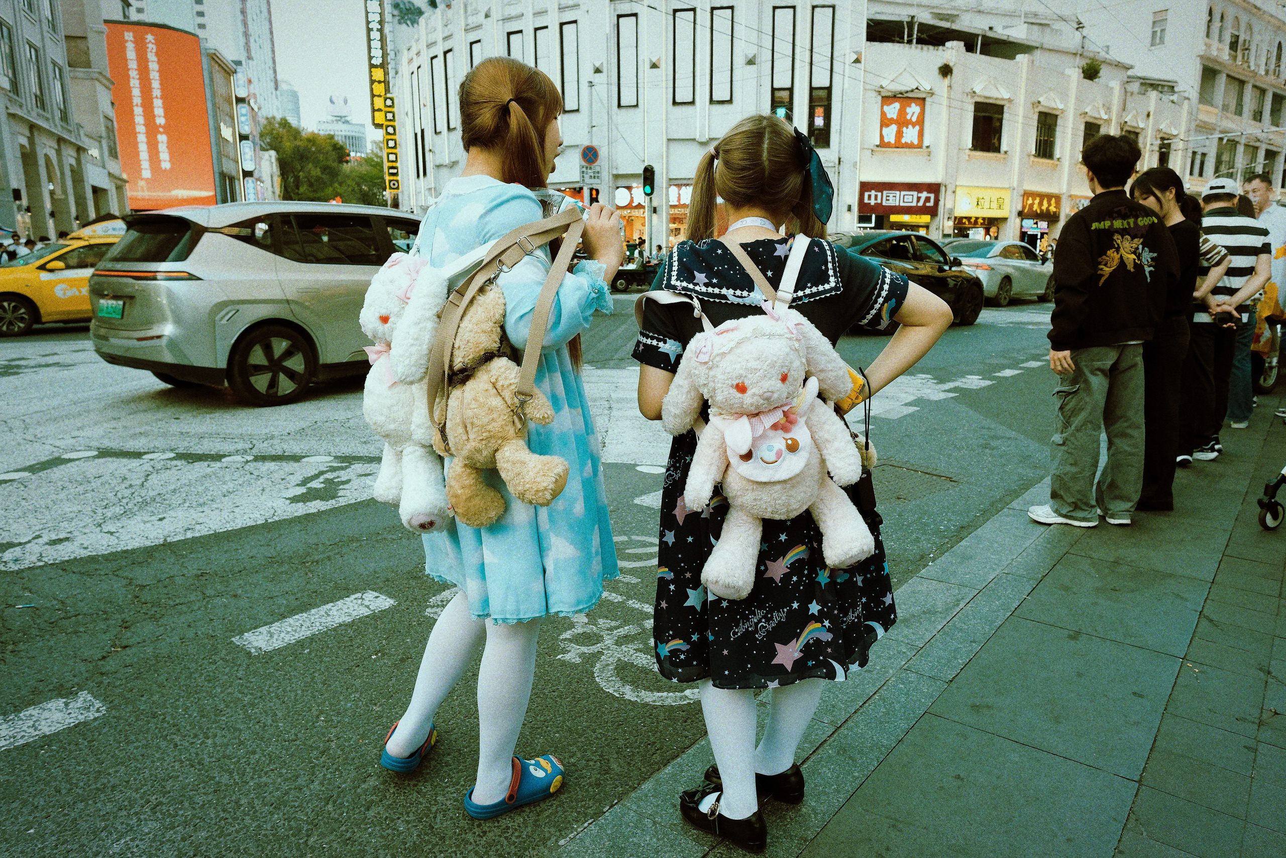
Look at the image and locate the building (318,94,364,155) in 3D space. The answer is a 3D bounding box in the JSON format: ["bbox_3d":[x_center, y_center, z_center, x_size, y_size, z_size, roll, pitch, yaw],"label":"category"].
[{"bbox_3d":[-94.415,-79.005,269.437,15.000,48.000,14.000,-5,13,-20],"label":"building"}]

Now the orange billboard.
[{"bbox_3d":[-32.407,-20.440,56.990,7.000,12.000,0.800,-9,15,-36],"label":"orange billboard"}]

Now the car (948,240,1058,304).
[{"bbox_3d":[8.364,-3.794,20.639,1.840,1.460,4.750,11,16,43],"label":"car"}]

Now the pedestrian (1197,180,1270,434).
[{"bbox_3d":[3.646,-0.697,5.395,0.500,1.680,0.380,6,13,27],"label":"pedestrian"}]

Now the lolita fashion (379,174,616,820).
[{"bbox_3d":[-0.344,0.152,2.044,0.500,1.430,0.460,-11,16,-41],"label":"lolita fashion"}]

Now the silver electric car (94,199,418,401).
[{"bbox_3d":[-2.906,-1.370,8.806,1.880,1.670,4.550,11,16,43],"label":"silver electric car"}]

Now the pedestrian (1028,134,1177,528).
[{"bbox_3d":[2.098,-0.435,3.987,0.580,1.760,0.400,2,12,12],"label":"pedestrian"}]

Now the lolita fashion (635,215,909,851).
[{"bbox_3d":[0.241,0.232,1.939,0.520,1.310,0.420,-2,12,-10],"label":"lolita fashion"}]

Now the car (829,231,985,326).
[{"bbox_3d":[4.168,-2.620,14.855,4.720,1.570,1.900,-11,16,-43],"label":"car"}]

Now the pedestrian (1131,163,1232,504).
[{"bbox_3d":[2.598,-0.421,4.226,0.400,1.630,0.460,6,14,29],"label":"pedestrian"}]

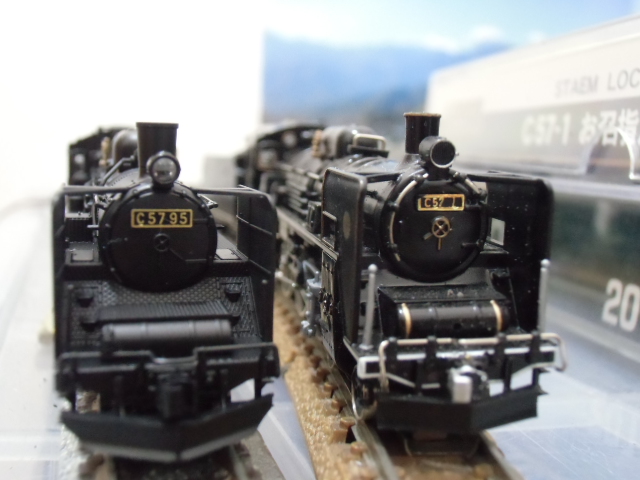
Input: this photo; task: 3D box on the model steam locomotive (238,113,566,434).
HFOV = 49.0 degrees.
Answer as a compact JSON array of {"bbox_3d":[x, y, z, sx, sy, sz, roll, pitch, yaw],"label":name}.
[{"bbox_3d":[-0.002,-0.006,0.118,0.019,0.028,0.139,0,9,-11],"label":"model steam locomotive"}]

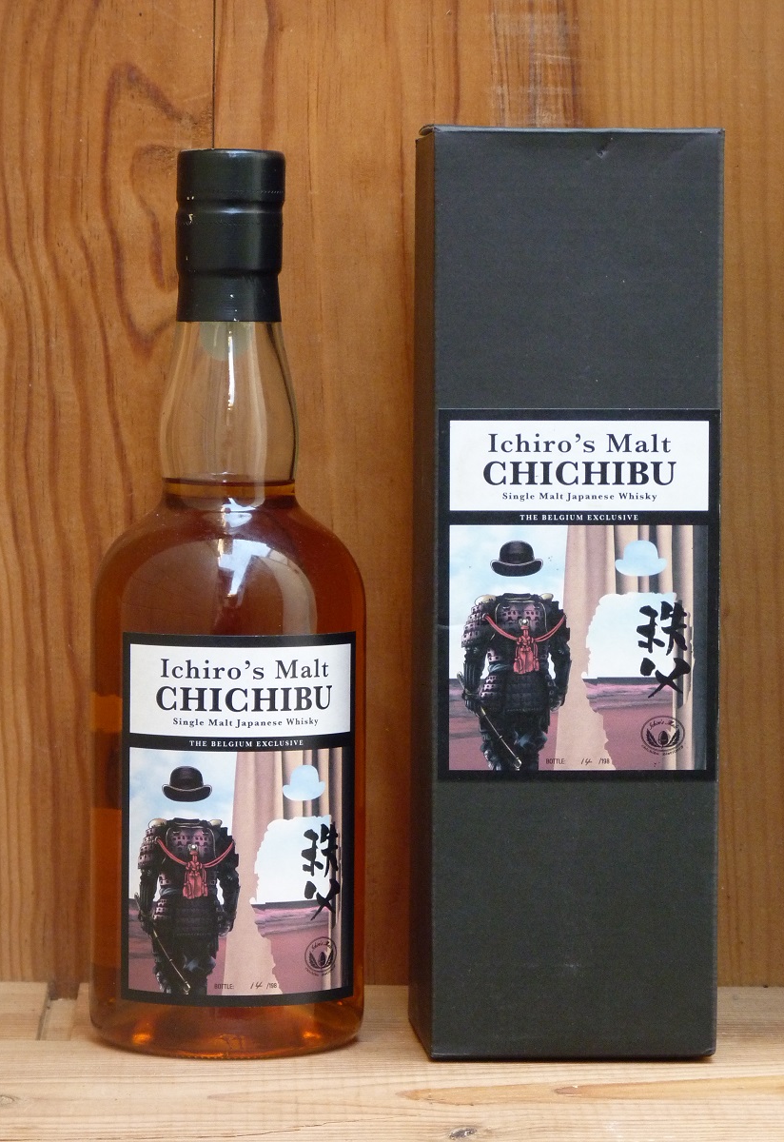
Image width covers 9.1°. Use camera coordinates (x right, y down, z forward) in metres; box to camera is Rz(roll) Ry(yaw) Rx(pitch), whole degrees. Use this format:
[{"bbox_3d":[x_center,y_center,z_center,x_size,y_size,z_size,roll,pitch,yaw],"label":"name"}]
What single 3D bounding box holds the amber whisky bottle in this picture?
[{"bbox_3d":[-0.050,0.008,1.526,0.085,0.275,0.085,0,4,0],"label":"amber whisky bottle"}]

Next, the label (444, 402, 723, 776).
[{"bbox_3d":[0.056,0.007,1.488,0.085,0.112,0.001,0,4,-4],"label":"label"}]

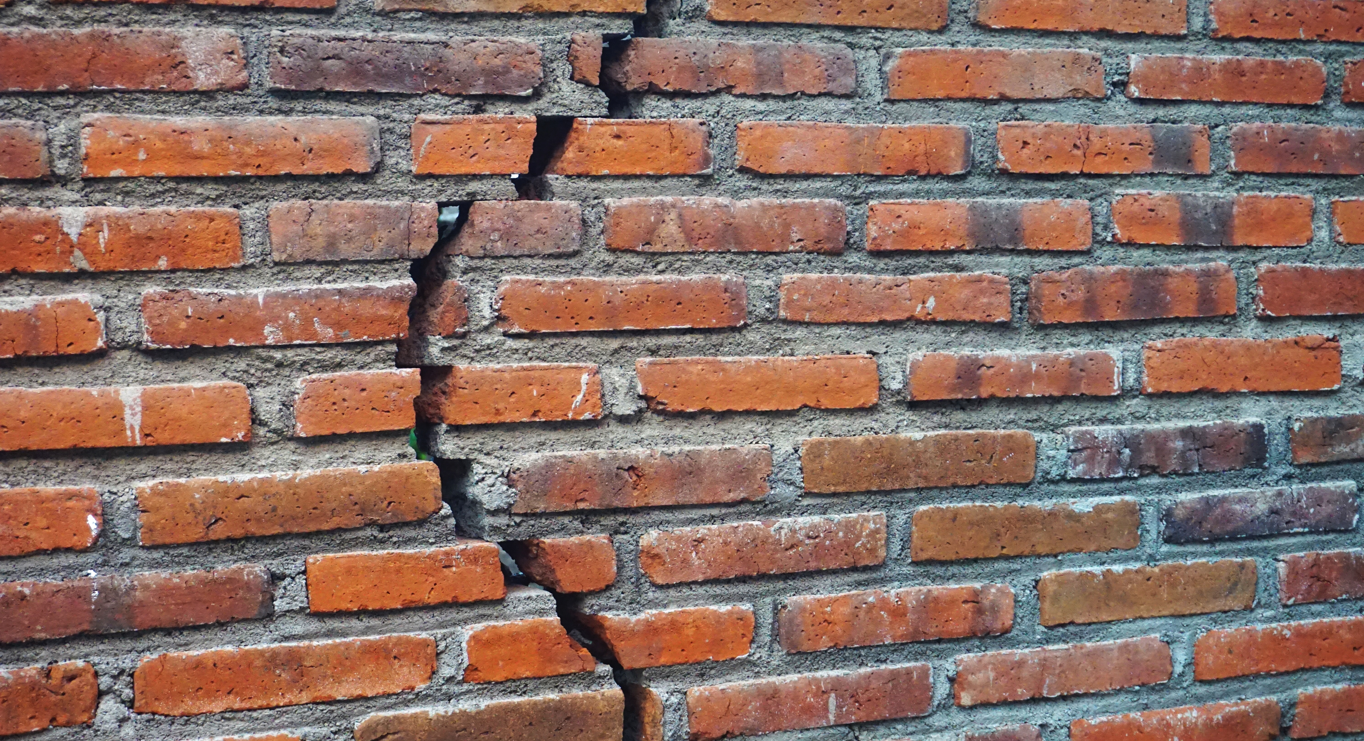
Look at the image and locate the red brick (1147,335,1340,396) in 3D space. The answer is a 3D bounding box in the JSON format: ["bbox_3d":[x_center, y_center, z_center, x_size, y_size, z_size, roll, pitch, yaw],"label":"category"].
[{"bbox_3d":[0.476,-0.002,2.050,0.213,0.048,0.100,-1,-2,-24],"label":"red brick"}]

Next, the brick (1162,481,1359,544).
[{"bbox_3d":[0.536,0.139,2.235,0.232,0.043,0.110,-2,0,-24],"label":"brick"}]

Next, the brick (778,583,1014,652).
[{"bbox_3d":[0.171,0.220,2.068,0.237,0.047,0.110,-1,-1,-24],"label":"brick"}]

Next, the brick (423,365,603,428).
[{"bbox_3d":[-0.144,0.019,1.815,0.129,0.044,0.105,-2,-1,-24],"label":"brick"}]

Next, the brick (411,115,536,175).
[{"bbox_3d":[-0.192,-0.183,1.913,0.106,0.048,0.110,-2,0,-24],"label":"brick"}]

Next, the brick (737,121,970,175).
[{"bbox_3d":[0.122,-0.178,1.900,0.214,0.040,0.100,-2,-2,-24],"label":"brick"}]

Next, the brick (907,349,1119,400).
[{"bbox_3d":[0.261,0.006,1.953,0.206,0.039,0.100,-1,-2,-24],"label":"brick"}]

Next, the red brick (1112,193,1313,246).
[{"bbox_3d":[0.487,-0.143,2.219,0.234,0.048,0.110,-1,-1,-24],"label":"red brick"}]

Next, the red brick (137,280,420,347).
[{"bbox_3d":[-0.312,-0.038,1.700,0.199,0.042,0.100,-2,-2,-24],"label":"red brick"}]

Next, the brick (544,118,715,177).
[{"bbox_3d":[-0.058,-0.172,1.820,0.131,0.043,0.100,-2,-2,-24],"label":"brick"}]

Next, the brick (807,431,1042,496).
[{"bbox_3d":[0.192,0.082,2.080,0.240,0.047,0.110,-2,-1,-24],"label":"brick"}]

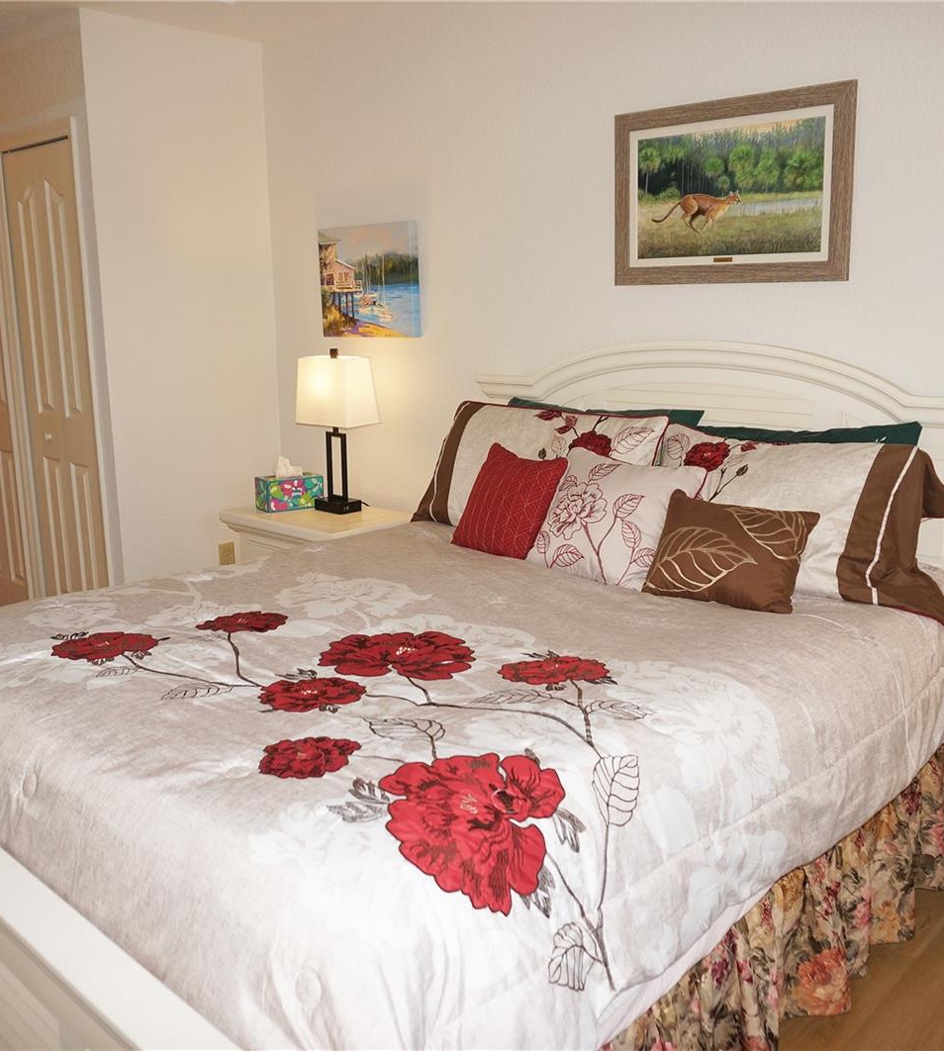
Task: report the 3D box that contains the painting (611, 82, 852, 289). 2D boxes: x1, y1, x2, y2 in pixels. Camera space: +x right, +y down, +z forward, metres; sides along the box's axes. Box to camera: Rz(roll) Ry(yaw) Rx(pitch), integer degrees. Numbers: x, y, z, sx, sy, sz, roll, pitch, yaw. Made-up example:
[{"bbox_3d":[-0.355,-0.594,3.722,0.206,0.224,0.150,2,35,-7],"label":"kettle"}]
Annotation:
[{"bbox_3d":[0.697,-0.915,2.901,0.740,0.486,0.030,11,17,43],"label":"painting"}]

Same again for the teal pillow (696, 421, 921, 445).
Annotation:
[{"bbox_3d":[0.761,-0.071,2.727,0.680,0.420,0.150,11,-5,43],"label":"teal pillow"}]

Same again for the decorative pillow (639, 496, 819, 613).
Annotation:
[{"bbox_3d":[0.602,0.059,2.449,0.380,0.260,0.120,9,-14,39],"label":"decorative pillow"}]

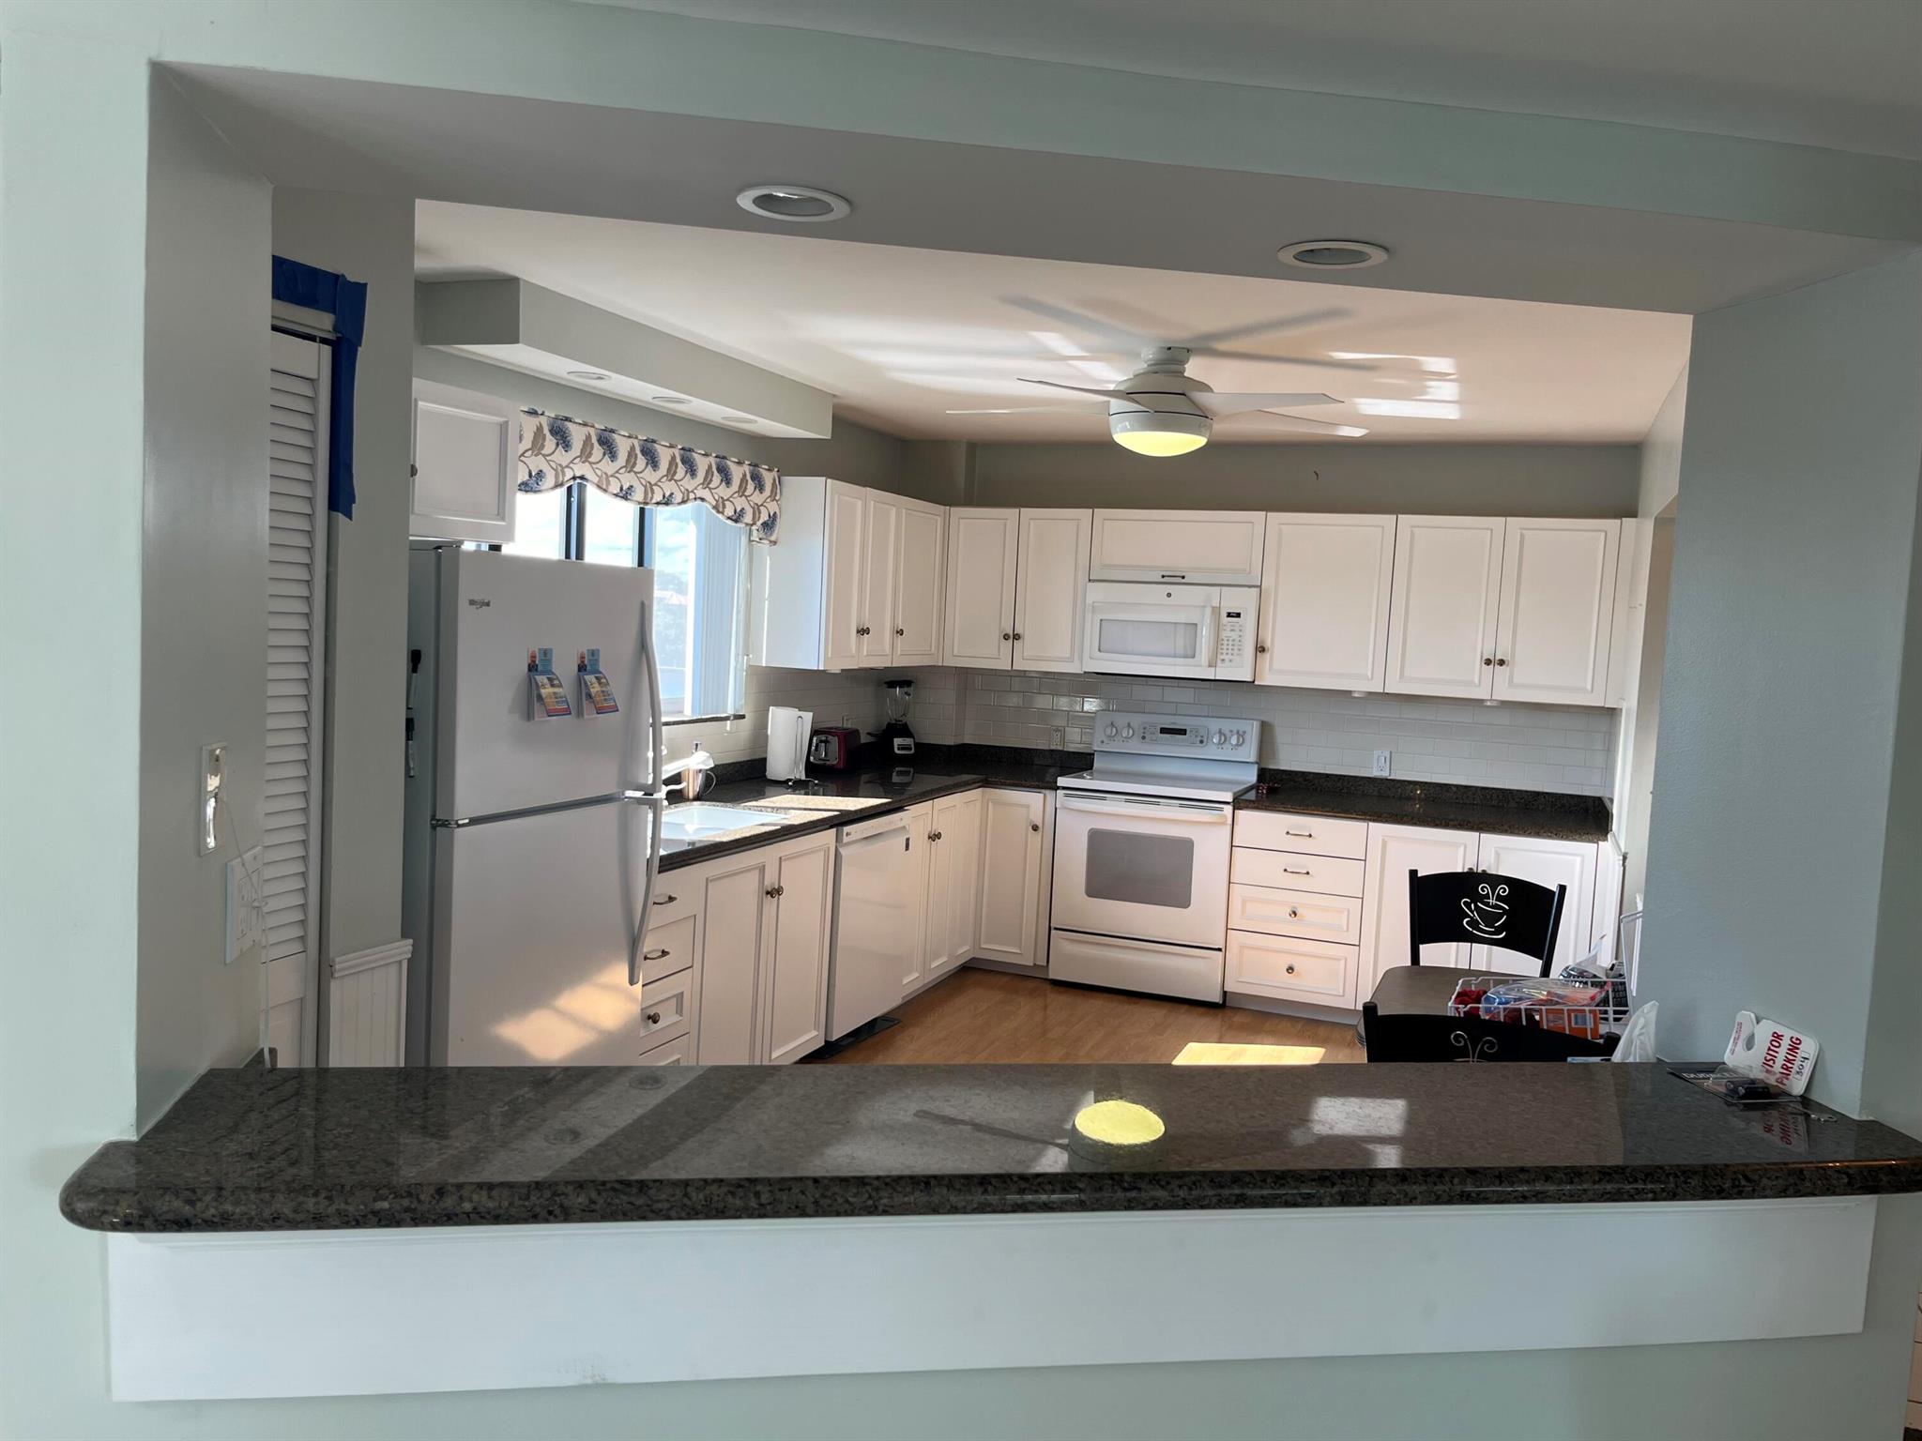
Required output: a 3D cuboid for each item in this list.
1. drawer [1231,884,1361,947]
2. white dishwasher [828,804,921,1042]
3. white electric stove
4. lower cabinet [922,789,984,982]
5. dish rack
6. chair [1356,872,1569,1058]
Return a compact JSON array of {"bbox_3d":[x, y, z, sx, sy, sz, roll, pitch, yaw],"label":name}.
[{"bbox_3d":[1.474,0.794,6.230,0.540,0.196,0.510,4,4,21],"label":"drawer"},{"bbox_3d":[-0.614,0.743,5.490,0.621,0.836,0.598,4,4,21],"label":"white dishwasher"},{"bbox_3d":[0.874,0.592,6.476,0.764,1.190,0.665,4,4,21],"label":"white electric stove"},{"bbox_3d":[-0.302,0.678,6.349,0.620,0.775,0.577,4,4,21],"label":"lower cabinet"},{"bbox_3d":[1.278,0.647,3.196,0.370,0.115,0.290,4,4,21],"label":"dish rack"},{"bbox_3d":[1.443,0.935,4.057,0.440,0.920,0.500,4,4,21],"label":"chair"}]

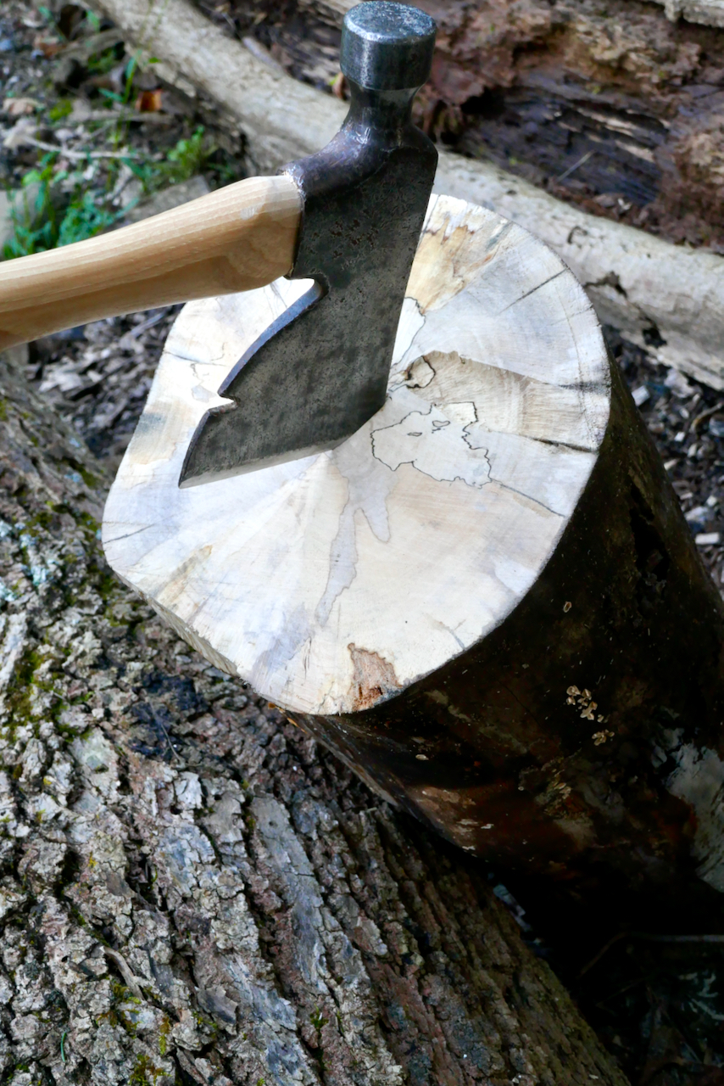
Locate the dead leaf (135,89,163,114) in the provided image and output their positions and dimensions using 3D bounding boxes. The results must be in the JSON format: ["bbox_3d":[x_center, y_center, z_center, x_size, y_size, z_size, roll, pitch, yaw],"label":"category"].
[{"bbox_3d":[-0.241,-0.500,1.570,0.032,0.020,0.026,0,42,0],"label":"dead leaf"}]

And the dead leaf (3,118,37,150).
[{"bbox_3d":[-0.375,-0.448,1.520,0.039,0.021,0.036,0,42,0],"label":"dead leaf"}]

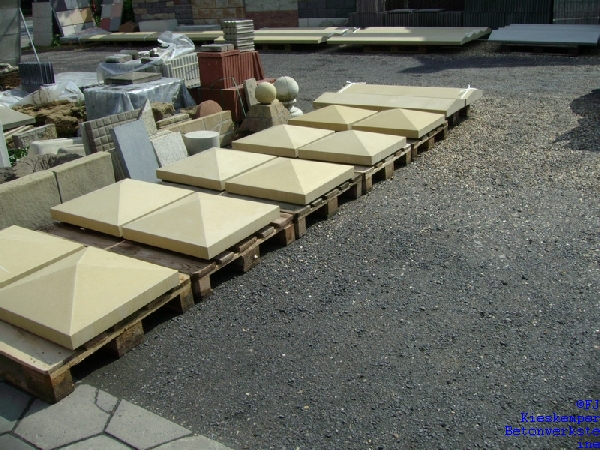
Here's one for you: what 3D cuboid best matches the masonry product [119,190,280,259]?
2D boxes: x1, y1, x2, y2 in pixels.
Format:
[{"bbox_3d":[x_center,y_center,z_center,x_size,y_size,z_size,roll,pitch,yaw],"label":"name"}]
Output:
[{"bbox_3d":[-0.533,-0.064,3.311,0.600,0.172,0.600,11,27,31],"label":"masonry product"}]

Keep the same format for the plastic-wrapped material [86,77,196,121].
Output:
[{"bbox_3d":[-1.756,-1.321,6.615,0.640,0.417,0.828,11,26,31],"label":"plastic-wrapped material"}]

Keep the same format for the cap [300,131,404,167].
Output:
[{"bbox_3d":[0.404,-0.642,4.616,0.607,0.161,0.607,11,26,31],"label":"cap"}]

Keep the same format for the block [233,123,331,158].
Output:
[{"bbox_3d":[-0.130,-0.735,4.921,0.607,0.161,0.607,11,26,31],"label":"block"}]

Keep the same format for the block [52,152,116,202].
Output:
[{"bbox_3d":[-1.351,-0.192,3.815,0.115,0.422,0.400,11,26,31],"label":"block"}]

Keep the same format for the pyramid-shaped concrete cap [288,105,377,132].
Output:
[{"bbox_3d":[0.313,-1.020,5.548,0.607,0.159,0.607,11,26,31],"label":"pyramid-shaped concrete cap"}]

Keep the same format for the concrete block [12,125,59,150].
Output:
[{"bbox_3d":[-2.603,-0.877,5.967,0.098,0.145,0.470,7,25,25],"label":"concrete block"}]

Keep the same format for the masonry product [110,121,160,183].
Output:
[{"bbox_3d":[-1.138,-0.456,4.286,0.050,0.520,0.253,-5,18,36],"label":"masonry product"}]

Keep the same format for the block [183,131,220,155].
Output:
[{"bbox_3d":[-0.774,-0.597,4.905,0.296,0.268,0.296,-3,22,1],"label":"block"}]

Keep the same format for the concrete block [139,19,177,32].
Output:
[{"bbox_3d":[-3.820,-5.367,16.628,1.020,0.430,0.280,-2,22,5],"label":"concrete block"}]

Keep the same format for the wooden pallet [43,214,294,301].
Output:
[{"bbox_3d":[-0.779,0.059,3.474,1.200,0.146,0.800,11,26,31],"label":"wooden pallet"}]

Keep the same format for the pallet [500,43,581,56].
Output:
[{"bbox_3d":[4.038,-2.883,9.843,1.200,0.144,0.800,13,28,36],"label":"pallet"}]

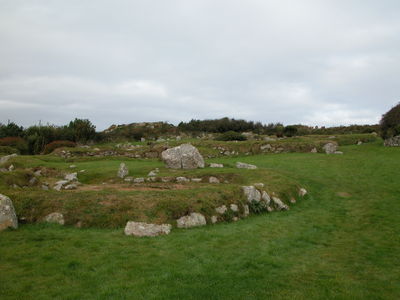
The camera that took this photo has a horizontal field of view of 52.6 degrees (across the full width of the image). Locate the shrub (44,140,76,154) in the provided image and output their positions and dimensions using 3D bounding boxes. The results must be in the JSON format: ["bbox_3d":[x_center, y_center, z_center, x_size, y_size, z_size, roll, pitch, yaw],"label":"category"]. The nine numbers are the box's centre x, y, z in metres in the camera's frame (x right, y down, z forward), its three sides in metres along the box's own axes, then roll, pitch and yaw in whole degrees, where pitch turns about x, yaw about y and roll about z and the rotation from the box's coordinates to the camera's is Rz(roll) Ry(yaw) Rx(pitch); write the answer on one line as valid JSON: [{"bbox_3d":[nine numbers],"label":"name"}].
[{"bbox_3d":[-9.696,-0.173,27.908,2.316,0.935,1.816,0,3,-10],"label":"shrub"}]

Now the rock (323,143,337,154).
[{"bbox_3d":[8.052,-0.077,25.000,0.878,0.697,0.700,1,3,18],"label":"rock"}]

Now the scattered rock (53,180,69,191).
[{"bbox_3d":[-3.435,0.874,9.959,0.377,0.209,0.317,0,3,-10],"label":"scattered rock"}]

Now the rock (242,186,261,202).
[{"bbox_3d":[1.034,0.885,8.000,0.359,0.320,0.280,0,3,7],"label":"rock"}]

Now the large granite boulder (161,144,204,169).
[{"bbox_3d":[-0.715,0.284,17.000,1.771,1.009,1.400,0,3,-2],"label":"large granite boulder"}]

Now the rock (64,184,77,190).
[{"bbox_3d":[-3.381,0.983,10.600,0.308,0.154,0.260,-1,3,-18],"label":"rock"}]

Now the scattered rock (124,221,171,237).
[{"bbox_3d":[-0.857,1.281,6.600,0.742,0.253,0.400,0,3,-4],"label":"scattered rock"}]

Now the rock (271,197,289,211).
[{"bbox_3d":[1.607,1.072,8.100,0.344,0.275,0.260,1,3,11],"label":"rock"}]

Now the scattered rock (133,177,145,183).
[{"bbox_3d":[-1.767,0.848,11.622,0.326,0.159,0.243,0,3,-4],"label":"scattered rock"}]

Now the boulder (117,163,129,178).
[{"bbox_3d":[-2.467,0.667,13.000,0.362,0.488,0.300,-1,3,-11],"label":"boulder"}]

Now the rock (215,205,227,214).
[{"bbox_3d":[0.384,1.116,7.585,0.213,0.178,0.169,0,3,1],"label":"rock"}]

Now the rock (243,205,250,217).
[{"bbox_3d":[0.879,1.142,7.600,0.120,0.212,0.120,0,3,7],"label":"rock"}]

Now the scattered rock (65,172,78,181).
[{"bbox_3d":[-3.591,0.740,11.300,0.383,0.219,0.320,-1,3,-18],"label":"scattered rock"}]

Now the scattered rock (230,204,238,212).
[{"bbox_3d":[0.648,1.090,7.600,0.147,0.147,0.130,0,3,5],"label":"scattered rock"}]

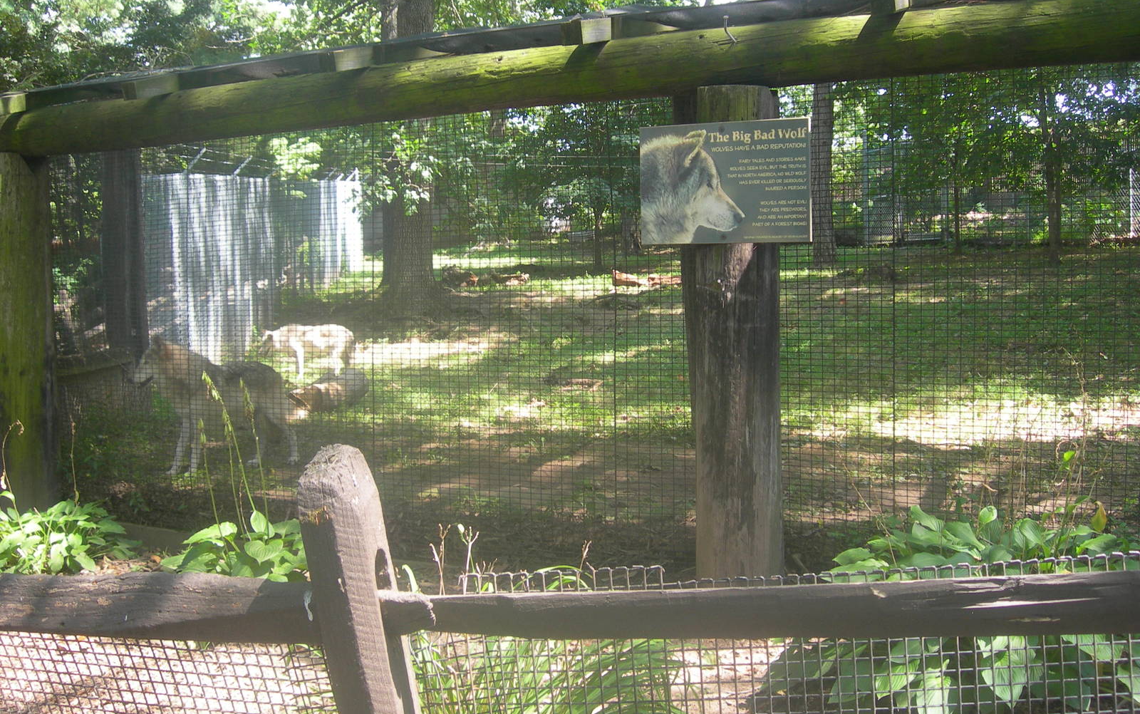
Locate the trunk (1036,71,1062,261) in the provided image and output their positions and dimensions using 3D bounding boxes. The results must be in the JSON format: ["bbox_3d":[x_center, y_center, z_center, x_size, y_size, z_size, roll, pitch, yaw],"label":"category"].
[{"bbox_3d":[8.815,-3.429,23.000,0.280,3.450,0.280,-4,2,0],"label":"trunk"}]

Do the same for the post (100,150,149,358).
[{"bbox_3d":[-3.910,-0.920,11.000,0.420,2.700,0.420,1,3,25],"label":"post"}]

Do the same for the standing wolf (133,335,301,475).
[{"bbox_3d":[-2.320,0.318,8.200,1.120,0.890,0.330,-2,3,-34],"label":"standing wolf"}]

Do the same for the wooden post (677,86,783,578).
[{"bbox_3d":[0.643,-0.068,4.900,0.350,2.000,0.350,1,3,25],"label":"wooden post"}]

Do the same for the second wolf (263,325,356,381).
[{"bbox_3d":[-3.494,-0.071,16.700,1.220,0.740,0.330,-1,2,-14],"label":"second wolf"}]

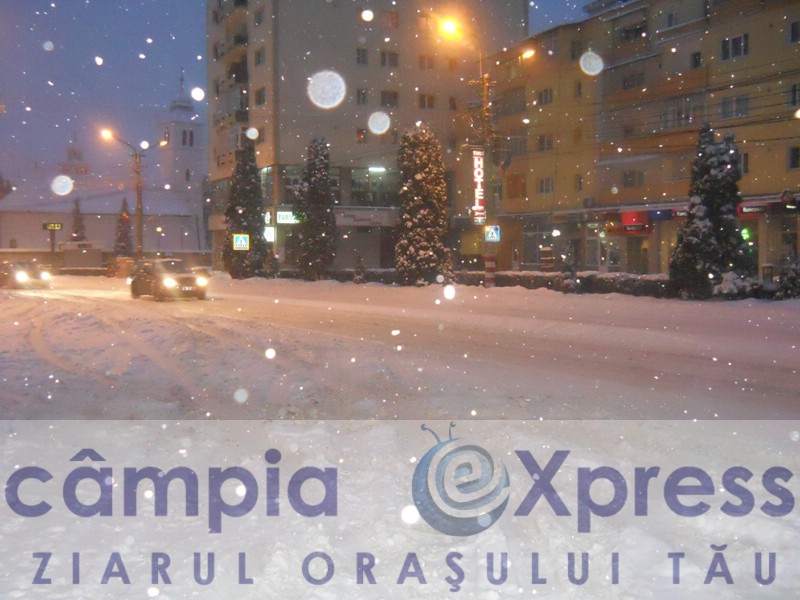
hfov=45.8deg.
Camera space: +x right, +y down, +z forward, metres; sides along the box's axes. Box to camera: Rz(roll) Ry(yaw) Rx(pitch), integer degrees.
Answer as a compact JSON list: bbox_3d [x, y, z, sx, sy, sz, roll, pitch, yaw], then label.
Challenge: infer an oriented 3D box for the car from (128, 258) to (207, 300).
[{"bbox_3d":[-8.607,-0.757,35.000,1.750,1.500,4.200,-1,3,-29],"label":"car"}]

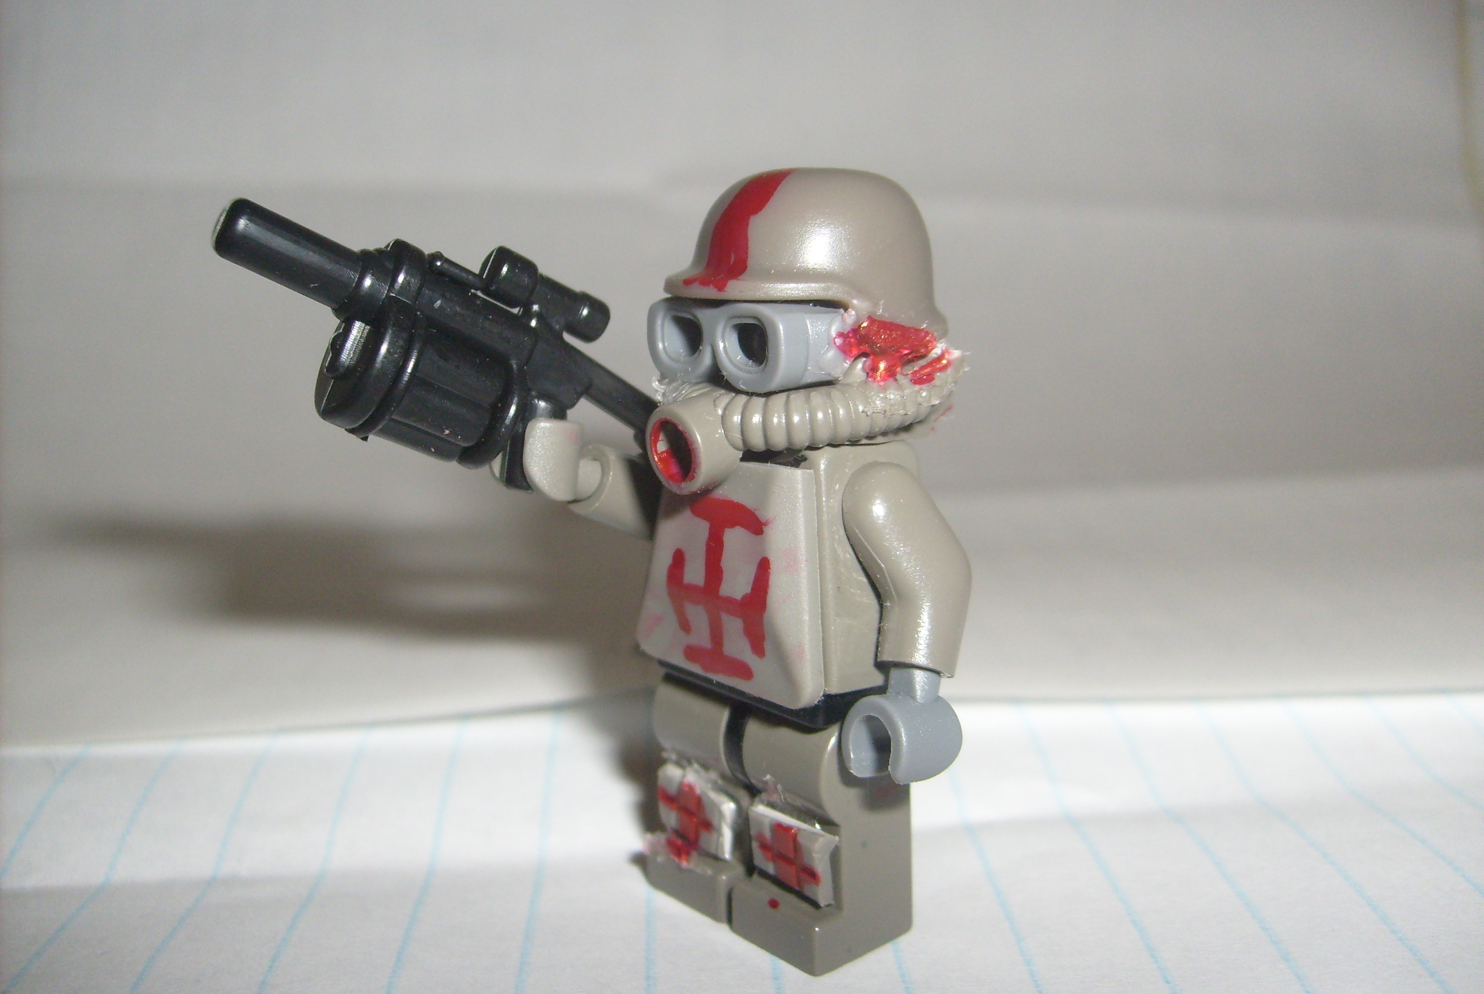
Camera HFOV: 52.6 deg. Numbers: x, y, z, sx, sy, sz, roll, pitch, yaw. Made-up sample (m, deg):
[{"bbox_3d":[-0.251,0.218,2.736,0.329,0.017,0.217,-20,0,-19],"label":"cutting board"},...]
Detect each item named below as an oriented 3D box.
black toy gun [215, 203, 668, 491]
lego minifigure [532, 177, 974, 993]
[{"bbox_3d":[-0.014,-0.007,0.083,0.032,0.013,0.006,23,-6,-41],"label":"black toy gun"},{"bbox_3d":[0.000,0.004,0.086,0.022,0.044,0.024,-9,15,-40],"label":"lego minifigure"}]

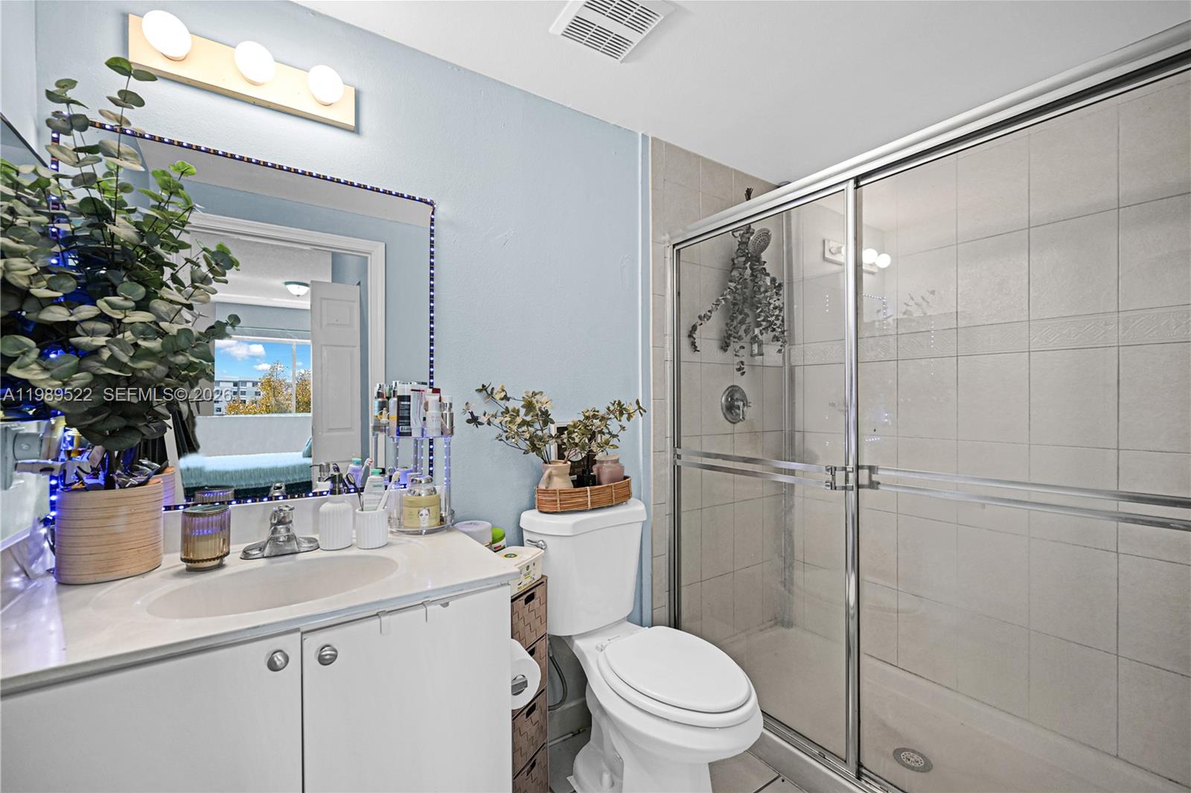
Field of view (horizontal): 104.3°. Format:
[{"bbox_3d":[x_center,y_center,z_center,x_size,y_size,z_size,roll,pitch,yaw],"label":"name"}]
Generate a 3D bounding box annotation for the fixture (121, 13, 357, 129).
[{"bbox_3d":[-0.827,-0.800,1.121,0.449,0.107,0.125,-1,0,-34],"label":"fixture"}]

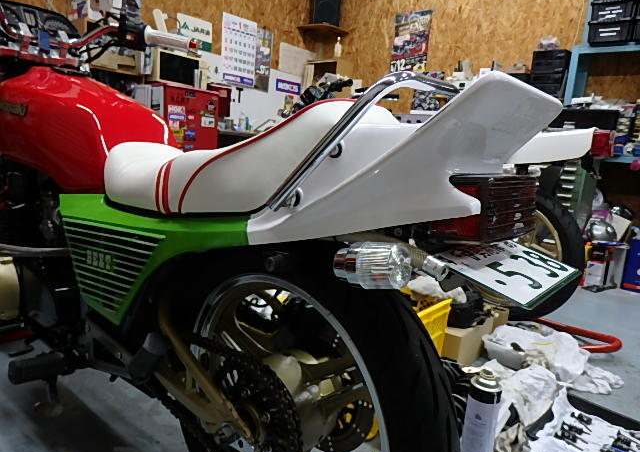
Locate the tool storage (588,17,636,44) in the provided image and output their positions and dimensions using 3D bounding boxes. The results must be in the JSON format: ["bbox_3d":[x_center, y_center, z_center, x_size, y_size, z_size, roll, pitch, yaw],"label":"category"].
[{"bbox_3d":[2.080,-1.341,3.298,0.250,0.156,0.340,12,12,38],"label":"tool storage"}]

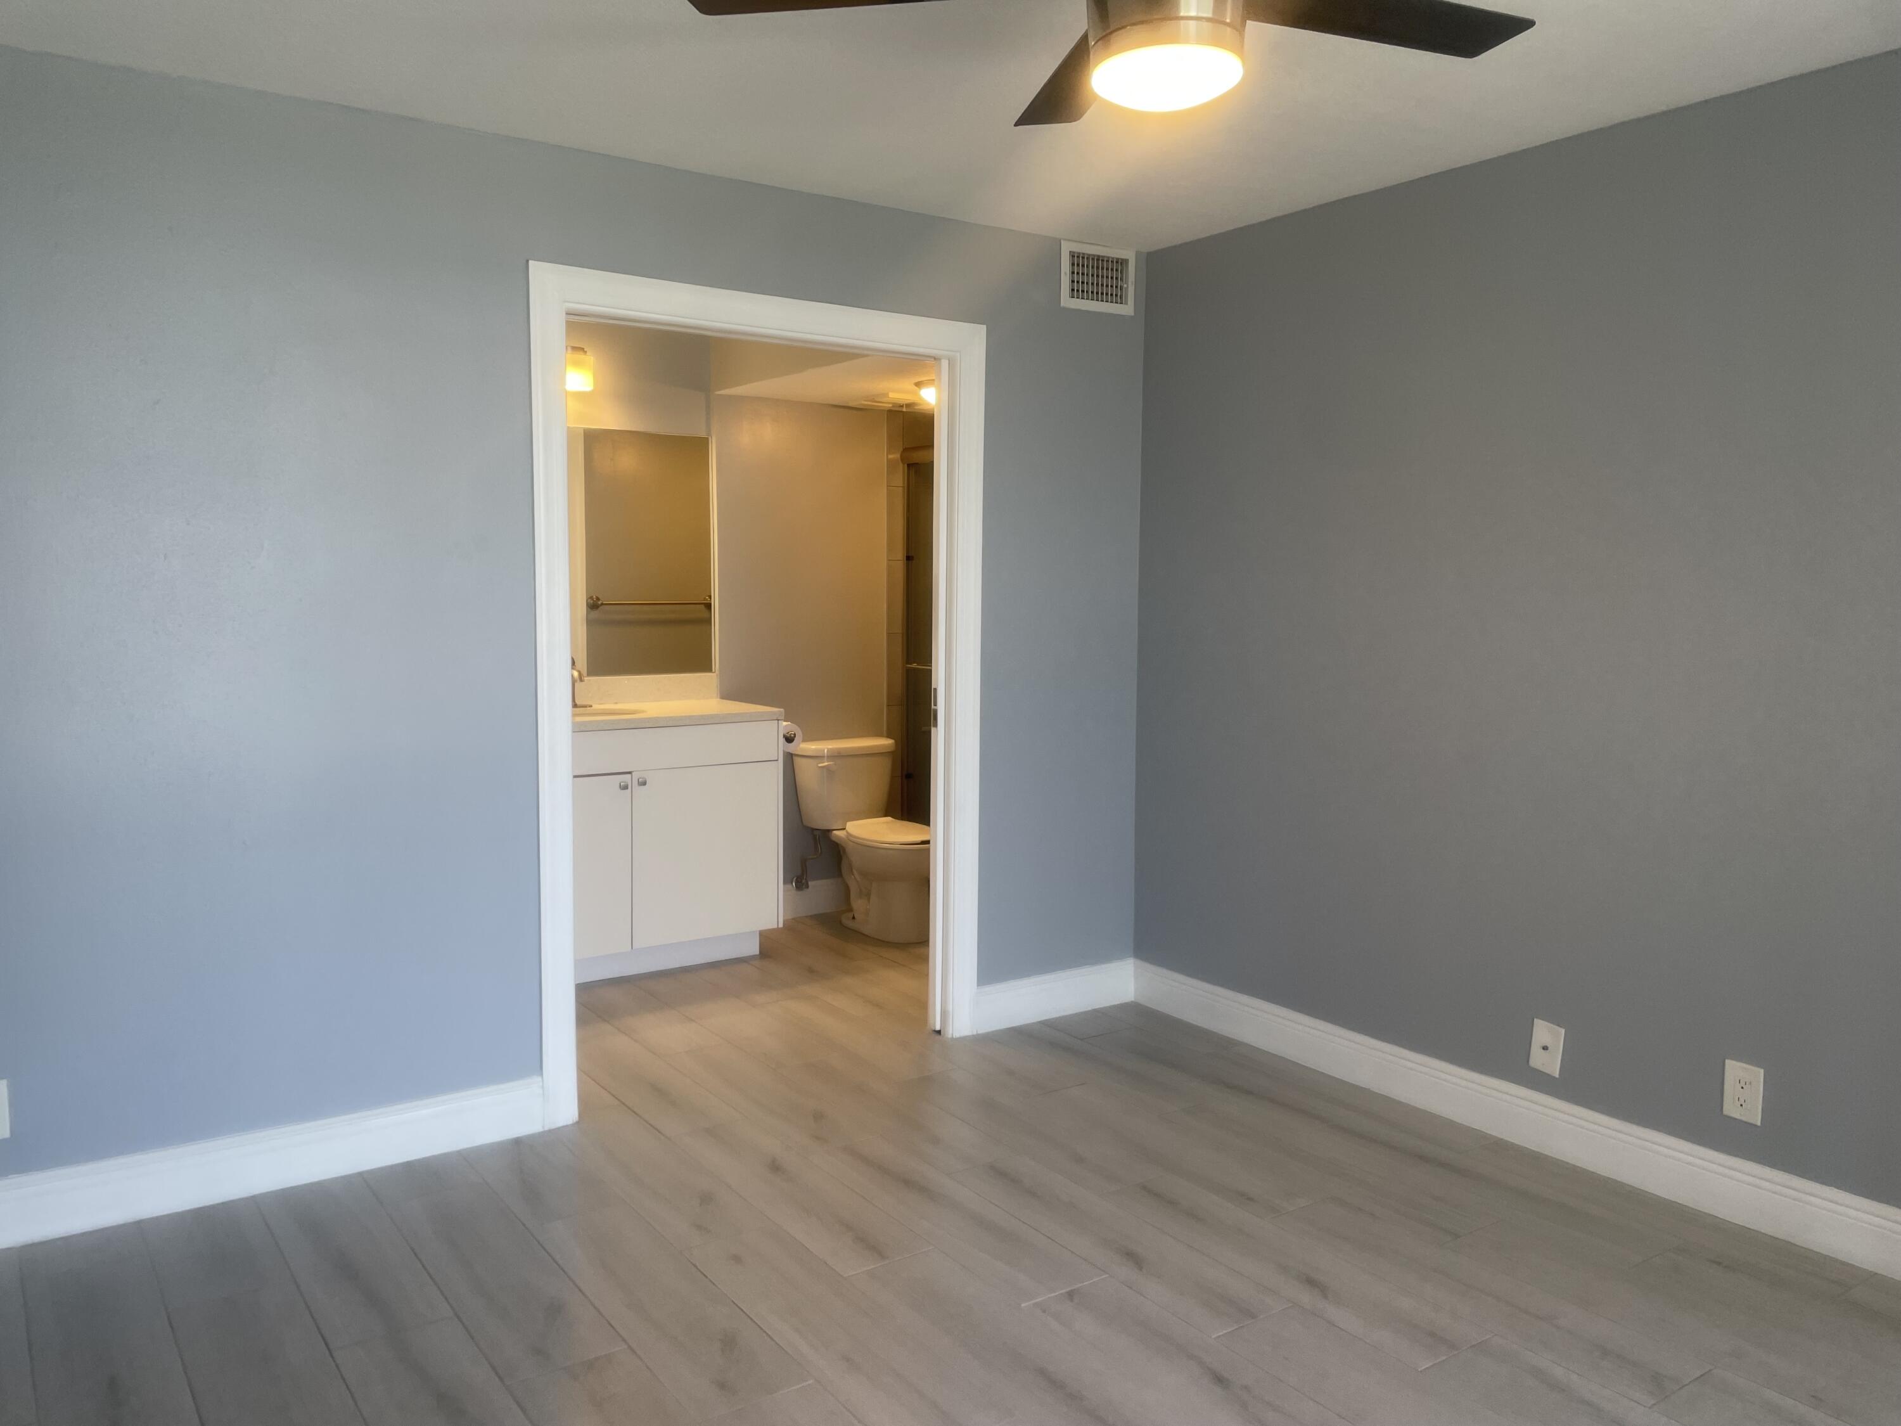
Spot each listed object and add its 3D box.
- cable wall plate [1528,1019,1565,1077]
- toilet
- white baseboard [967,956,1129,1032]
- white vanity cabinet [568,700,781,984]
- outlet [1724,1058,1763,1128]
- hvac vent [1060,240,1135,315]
[{"bbox_3d":[1.471,0.822,3.507,0.009,0.122,0.080,-3,6,-35],"label":"cable wall plate"},{"bbox_3d":[-0.279,0.494,5.654,0.440,0.745,0.725,-3,6,-35],"label":"toilet"},{"bbox_3d":[0.346,0.900,4.555,0.646,0.150,0.017,-3,6,-35],"label":"white baseboard"},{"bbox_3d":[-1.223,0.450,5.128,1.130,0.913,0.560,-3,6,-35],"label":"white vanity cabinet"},{"bbox_3d":[1.738,0.828,3.121,0.010,0.123,0.080,-3,6,-35],"label":"outlet"},{"bbox_3d":[0.456,-1.340,4.410,0.300,0.199,0.018,-3,6,-35],"label":"hvac vent"}]

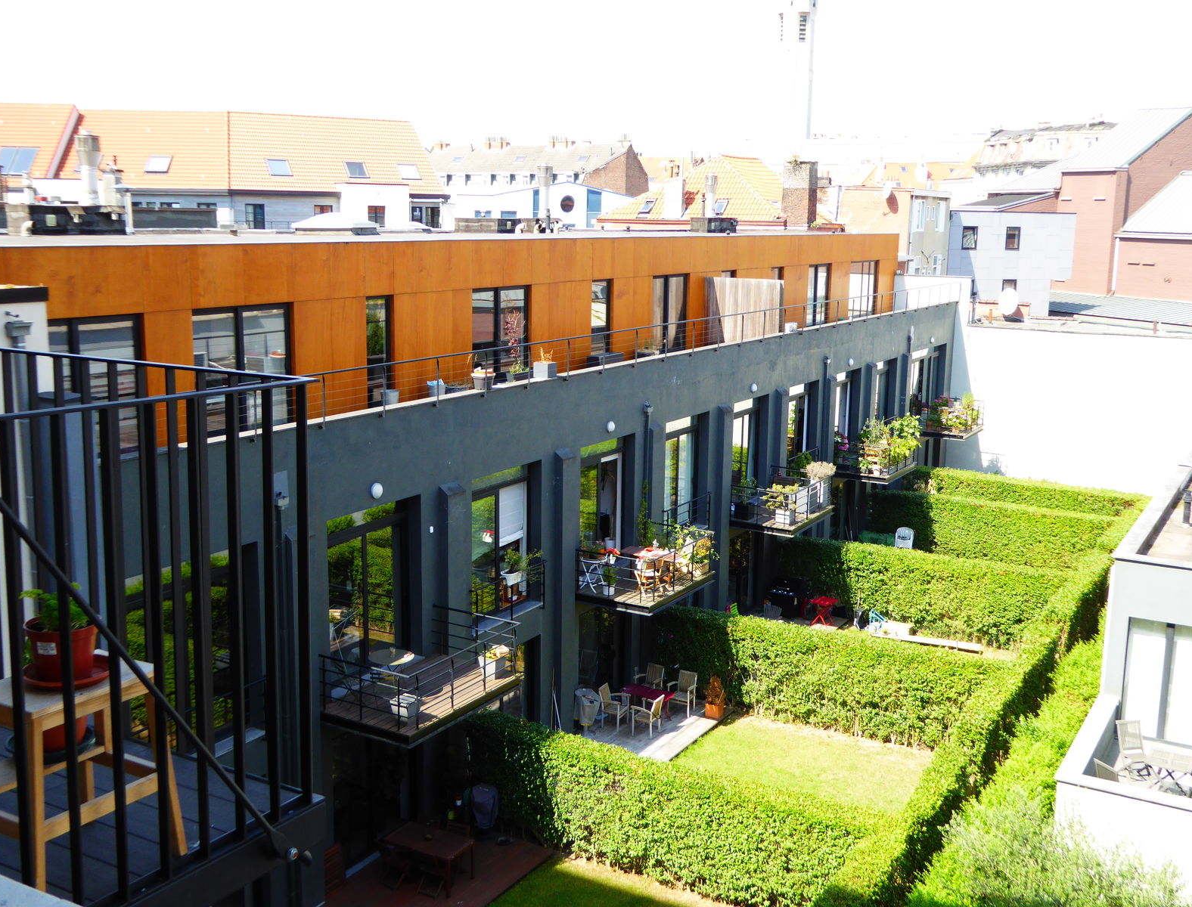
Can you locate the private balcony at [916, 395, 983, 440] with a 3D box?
[{"bbox_3d":[14.717,-1.411,50.585,1.931,1.226,3.194,7,12,30],"label":"private balcony"}]

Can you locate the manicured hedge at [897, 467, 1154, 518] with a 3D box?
[{"bbox_3d":[15.921,2.048,46.346,8.874,1.938,1.122,7,12,31],"label":"manicured hedge"}]

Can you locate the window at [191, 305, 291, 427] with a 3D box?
[{"bbox_3d":[-6.420,-1.515,22.366,0.122,2.326,2.326,7,12,30],"label":"window"}]

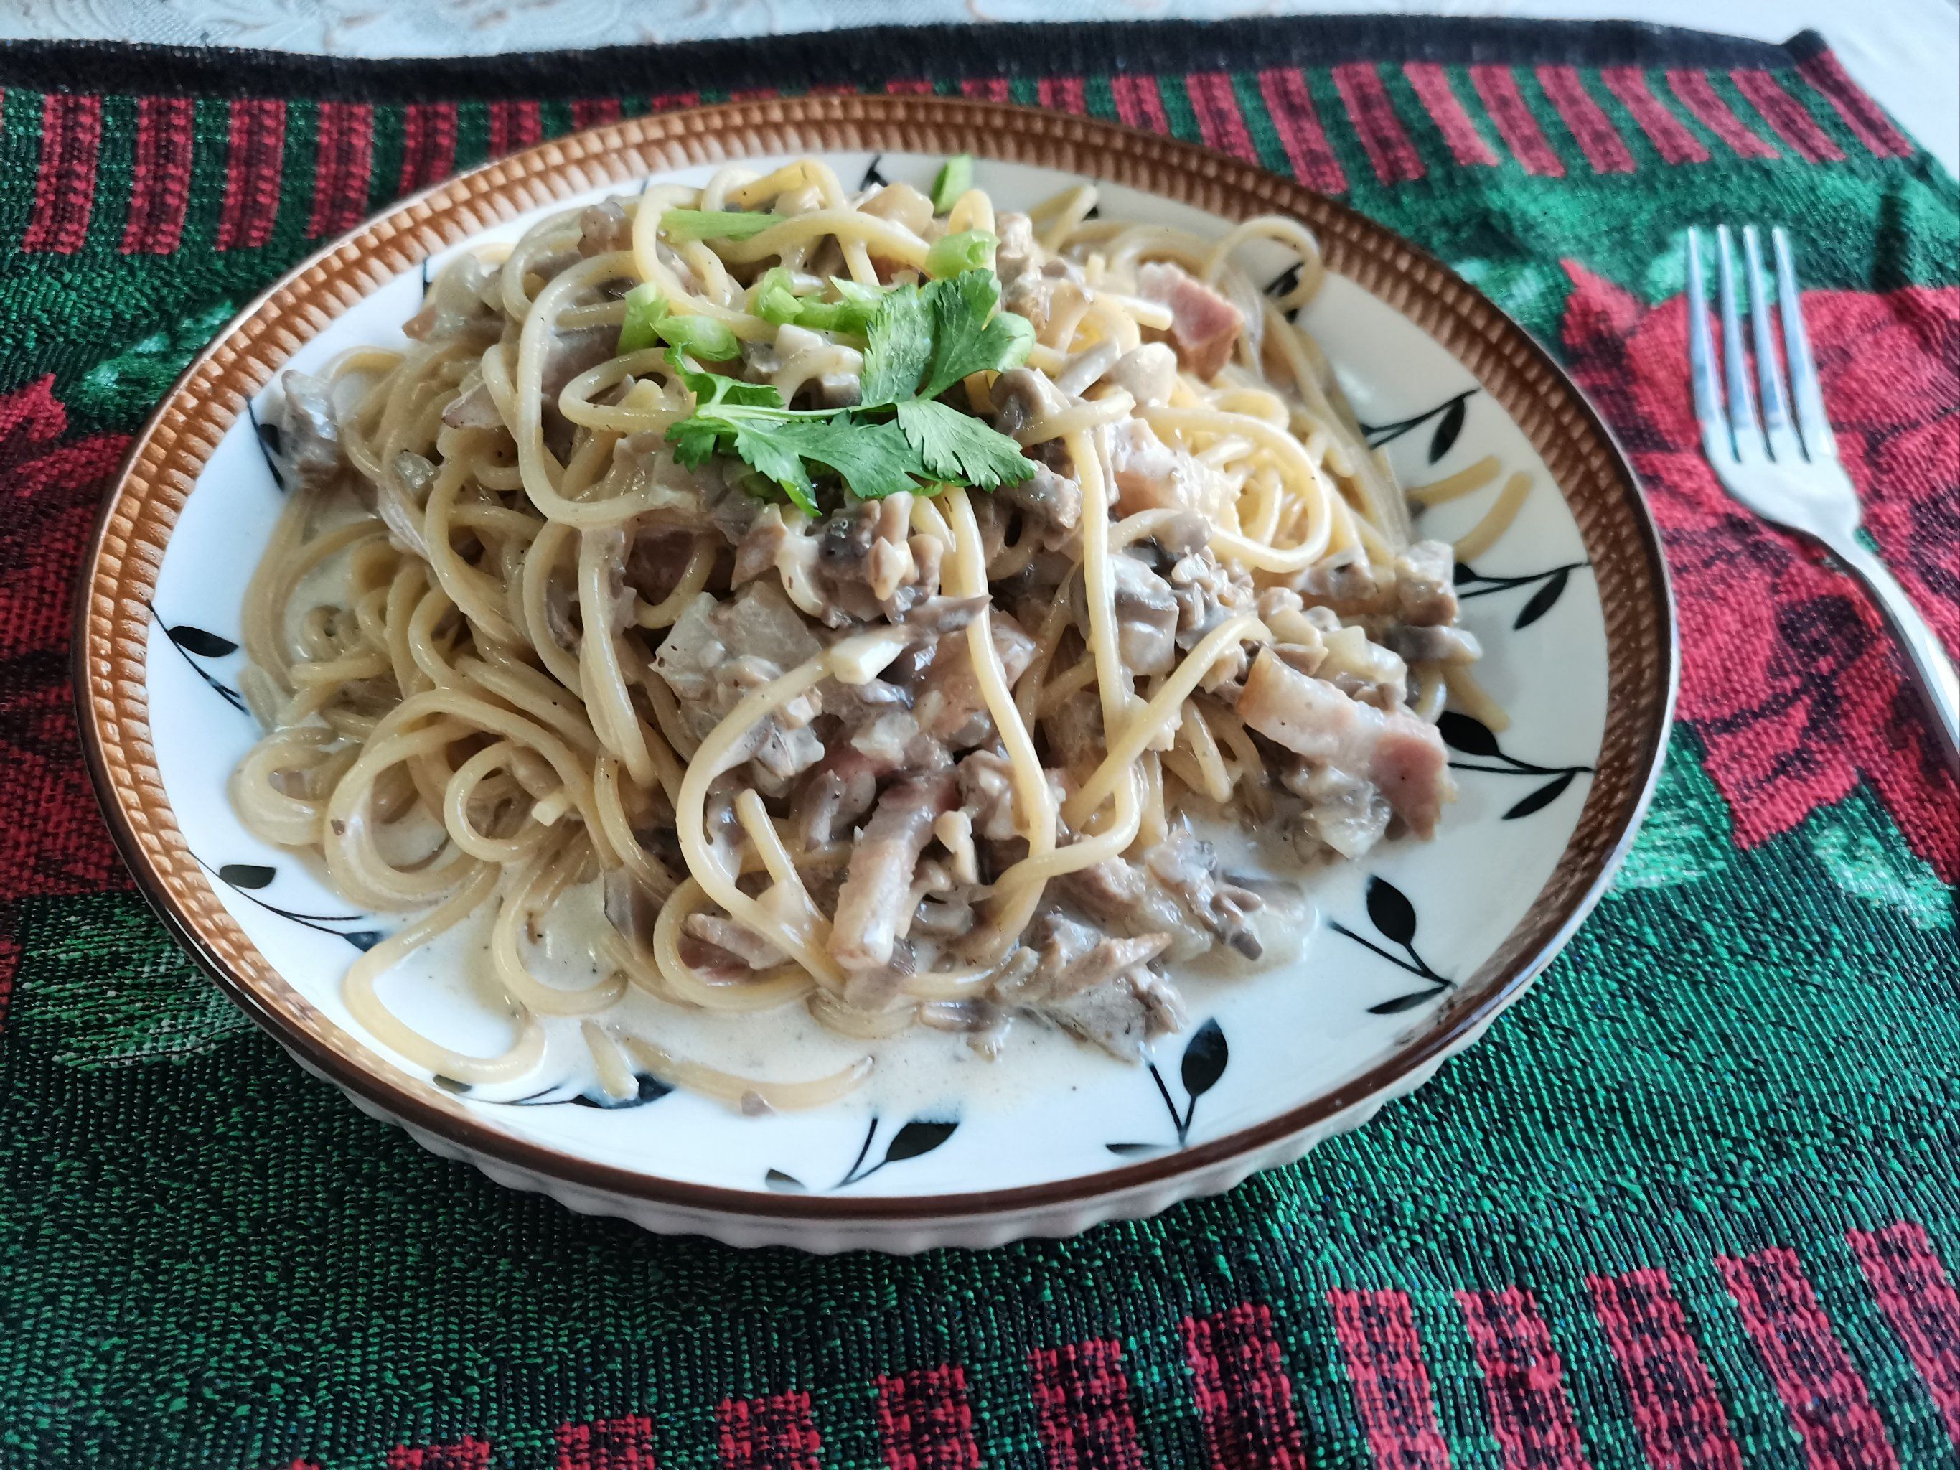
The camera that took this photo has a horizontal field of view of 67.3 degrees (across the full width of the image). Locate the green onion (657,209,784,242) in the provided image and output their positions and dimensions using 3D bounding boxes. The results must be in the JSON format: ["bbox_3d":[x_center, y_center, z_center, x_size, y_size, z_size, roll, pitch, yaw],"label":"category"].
[{"bbox_3d":[-0.040,-0.080,0.233,0.021,0.005,0.006,3,51,0],"label":"green onion"}]

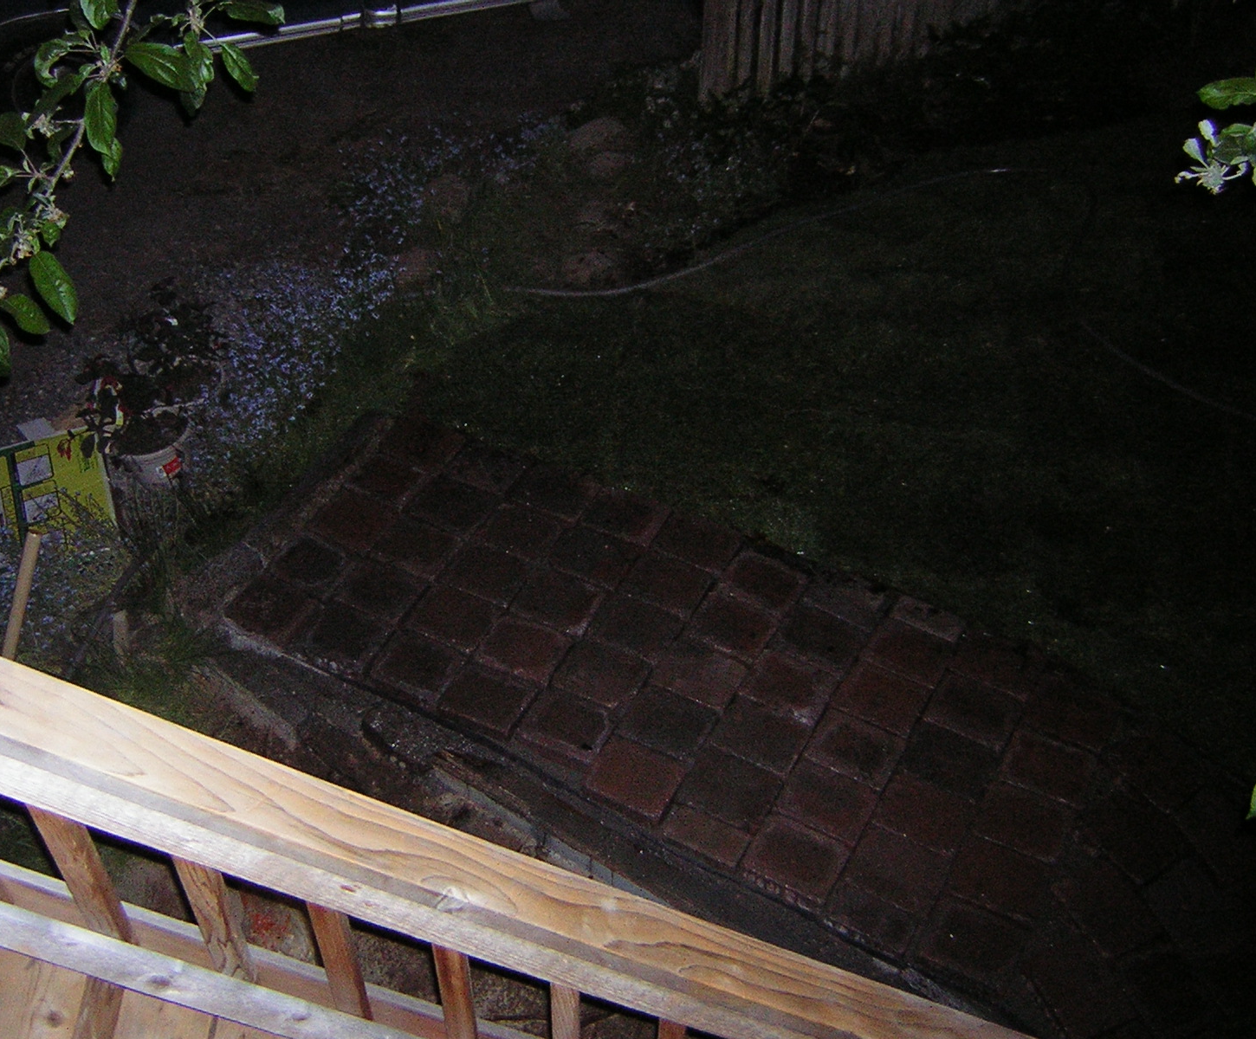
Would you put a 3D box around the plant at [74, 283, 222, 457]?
[{"bbox_3d":[-1.596,-0.503,4.800,0.460,0.440,0.400,-14,45,-17],"label":"plant"}]

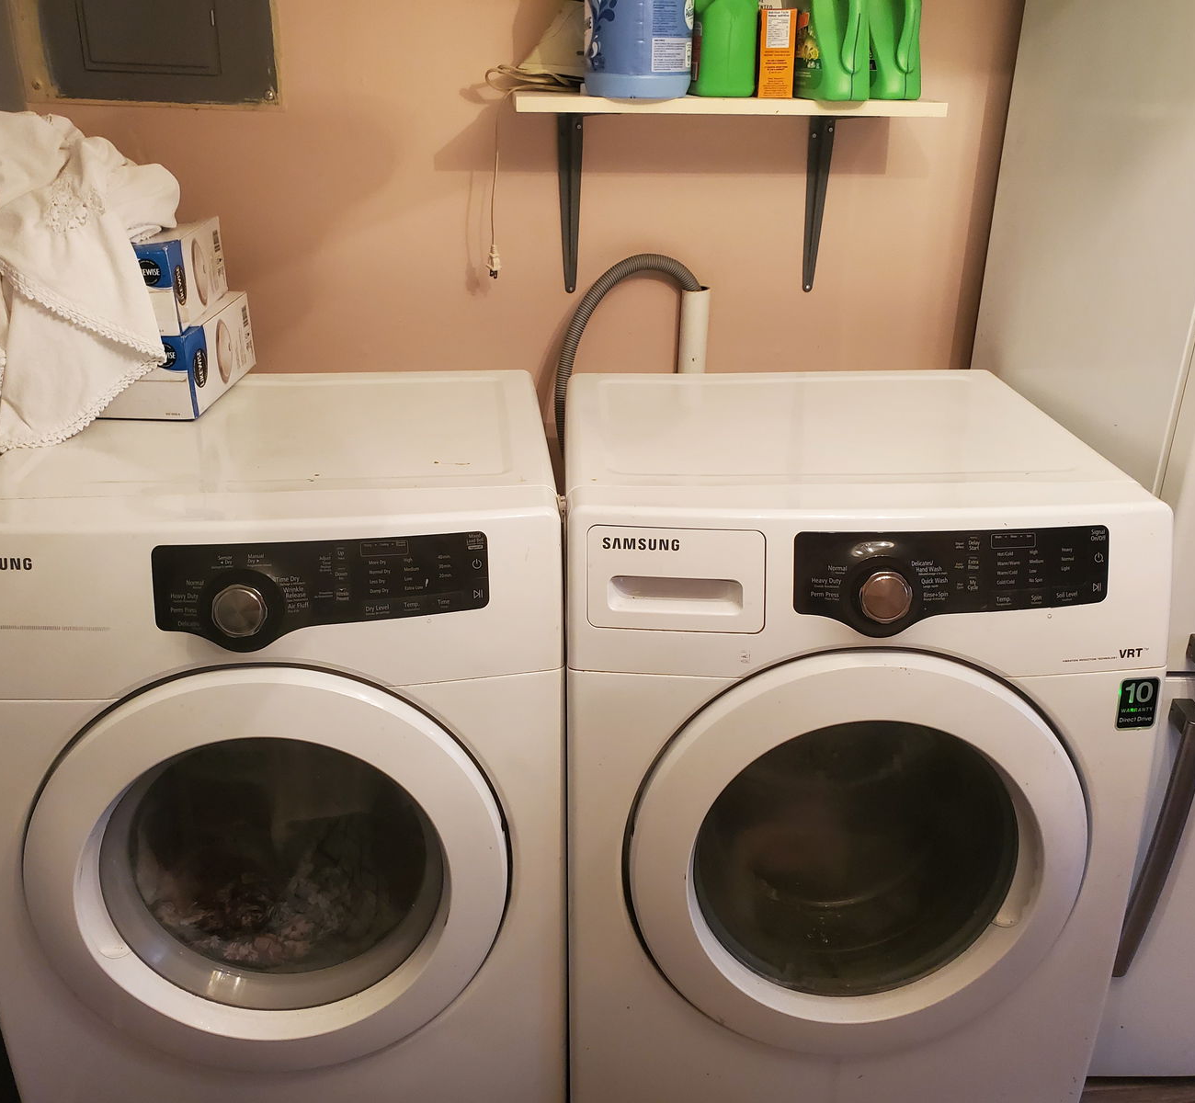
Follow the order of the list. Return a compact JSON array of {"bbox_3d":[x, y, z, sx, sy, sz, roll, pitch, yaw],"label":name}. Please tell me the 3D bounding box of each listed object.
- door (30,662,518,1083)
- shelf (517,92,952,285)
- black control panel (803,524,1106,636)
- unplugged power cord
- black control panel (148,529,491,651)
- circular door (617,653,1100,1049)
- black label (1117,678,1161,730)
[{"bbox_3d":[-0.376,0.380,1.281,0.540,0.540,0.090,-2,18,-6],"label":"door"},{"bbox_3d":[0.178,-0.536,1.709,0.610,0.313,0.255,-2,24,-6],"label":"shelf"},{"bbox_3d":[0.396,0.035,1.219,0.358,0.118,0.027,-1,5,-4],"label":"black control panel"},{"bbox_3d":[-0.096,-0.570,1.683,0.146,0.312,0.130,-2,24,-6],"label":"unplugged power cord"},{"bbox_3d":[-0.295,0.045,1.197,0.357,0.119,0.027,-3,5,-8],"label":"black control panel"},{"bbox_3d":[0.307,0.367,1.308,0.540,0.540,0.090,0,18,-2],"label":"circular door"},{"bbox_3d":[0.622,0.174,1.269,0.050,0.064,0.004,-4,15,-9],"label":"black label"}]

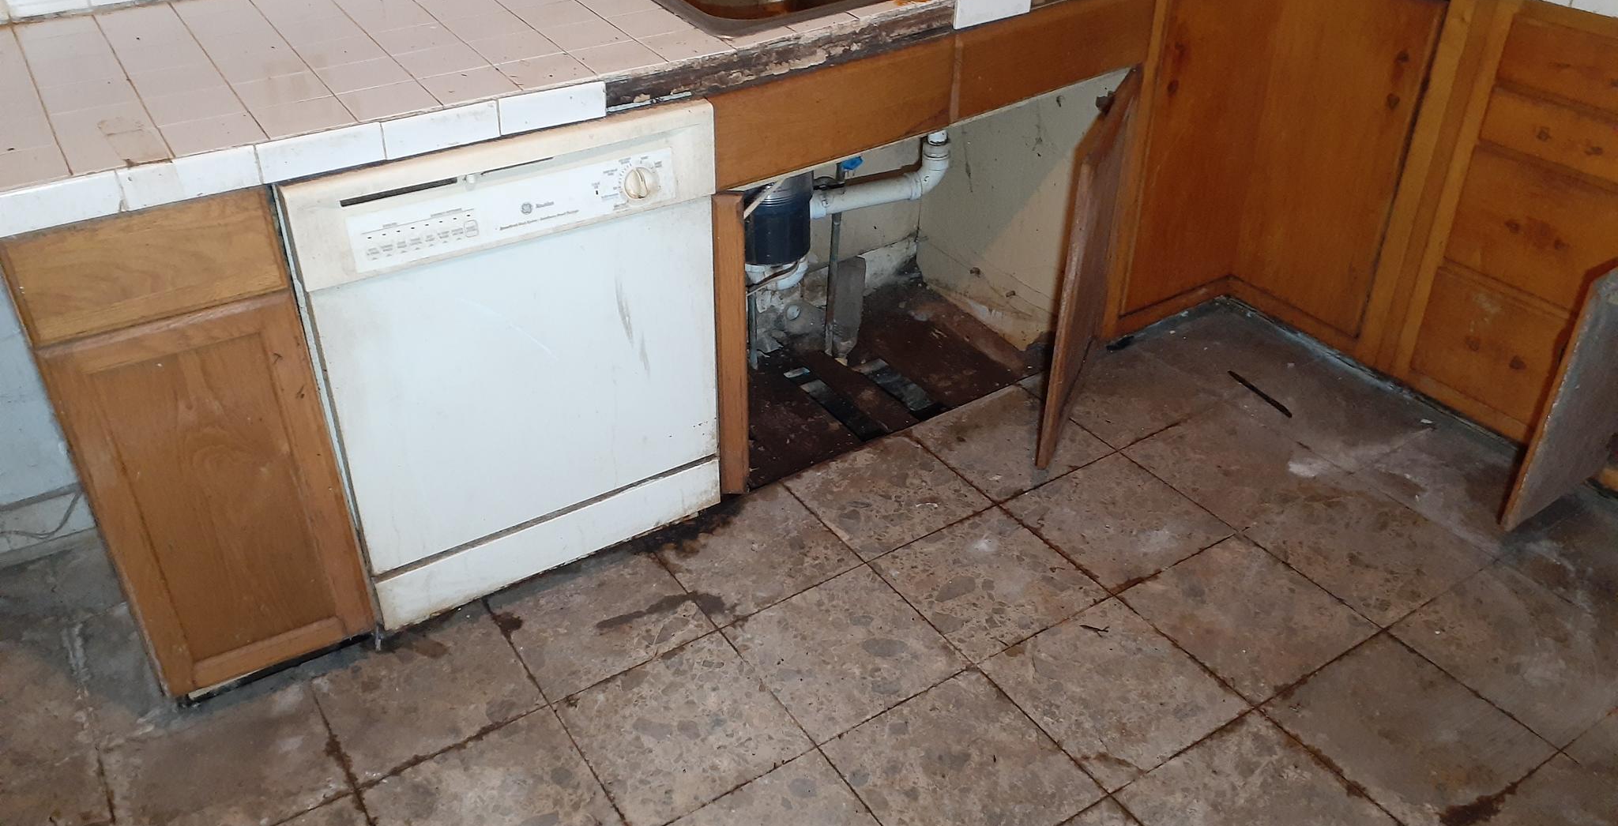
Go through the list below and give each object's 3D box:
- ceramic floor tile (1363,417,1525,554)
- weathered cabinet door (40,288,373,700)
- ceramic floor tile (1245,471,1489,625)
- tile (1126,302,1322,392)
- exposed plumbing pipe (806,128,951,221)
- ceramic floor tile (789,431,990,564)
[{"bbox_3d":[1.265,0.150,2.412,0.303,0.011,0.303,-20,38,-26],"label":"ceramic floor tile"},{"bbox_3d":[-0.848,0.133,1.834,0.307,0.622,0.020,-16,37,-23],"label":"weathered cabinet door"},{"bbox_3d":[1.003,0.246,2.274,0.303,0.011,0.303,-20,38,-26],"label":"ceramic floor tile"},{"bbox_3d":[0.886,-0.130,2.713,0.287,0.010,0.289,-21,38,-25],"label":"tile"},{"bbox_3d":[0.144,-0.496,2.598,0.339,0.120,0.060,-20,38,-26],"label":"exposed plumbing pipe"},{"bbox_3d":[0.152,0.153,2.387,0.292,0.011,0.279,-20,38,-26],"label":"ceramic floor tile"}]

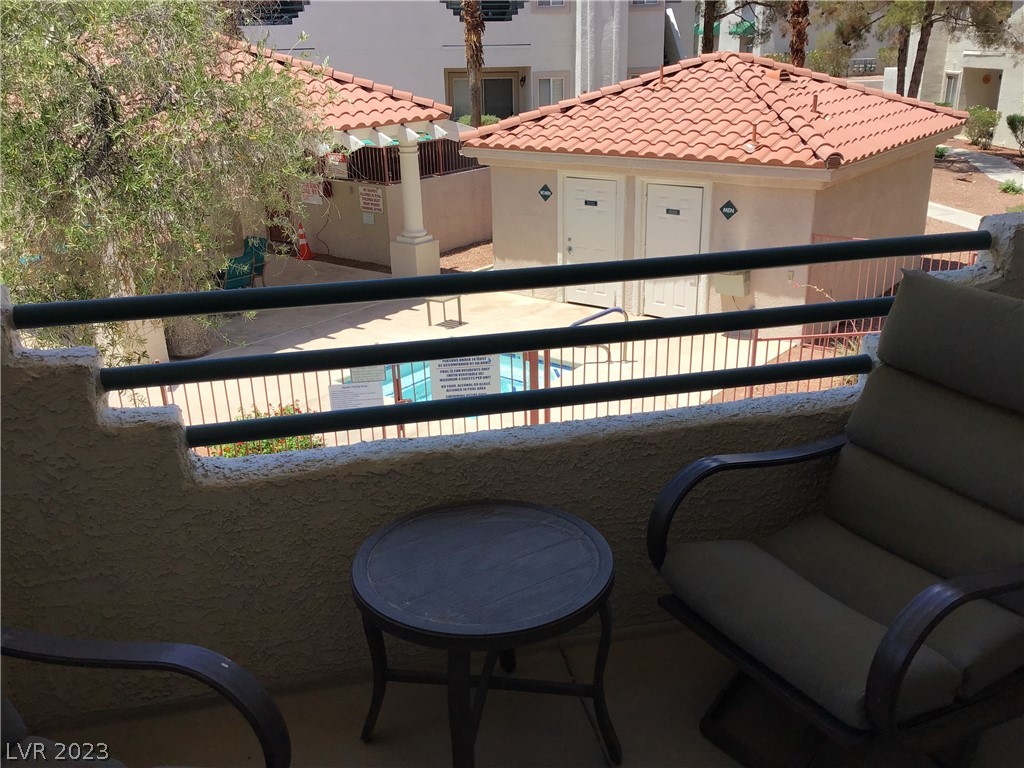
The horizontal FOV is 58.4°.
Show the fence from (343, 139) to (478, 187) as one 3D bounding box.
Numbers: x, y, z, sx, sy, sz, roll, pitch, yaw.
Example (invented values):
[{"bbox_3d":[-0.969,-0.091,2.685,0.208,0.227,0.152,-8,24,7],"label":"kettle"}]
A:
[{"bbox_3d":[-1.899,-4.568,18.262,1.350,0.700,2.900,14,26,35],"label":"fence"}]

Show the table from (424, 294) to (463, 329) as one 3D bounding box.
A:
[{"bbox_3d":[-1.034,-1.106,14.005,0.430,0.450,0.420,14,26,35],"label":"table"}]

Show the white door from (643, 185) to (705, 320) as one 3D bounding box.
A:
[{"bbox_3d":[2.413,-1.939,13.731,0.910,2.030,0.060,14,26,35],"label":"white door"}]

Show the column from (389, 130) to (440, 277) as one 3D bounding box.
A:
[{"bbox_3d":[-1.752,-2.992,15.952,0.610,2.600,0.610,14,26,35],"label":"column"}]

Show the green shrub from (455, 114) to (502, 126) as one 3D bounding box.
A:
[{"bbox_3d":[-0.968,-7.268,26.500,1.350,1.000,1.100,-2,21,0],"label":"green shrub"}]

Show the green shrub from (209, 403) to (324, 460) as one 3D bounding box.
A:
[{"bbox_3d":[-2.565,0.579,9.568,1.200,0.580,0.800,-6,21,-10],"label":"green shrub"}]

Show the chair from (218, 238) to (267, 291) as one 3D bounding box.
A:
[{"bbox_3d":[-4.612,-1.954,15.748,0.680,0.950,0.800,-12,23,-25],"label":"chair"}]

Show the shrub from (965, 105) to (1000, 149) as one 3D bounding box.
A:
[{"bbox_3d":[15.649,-8.548,30.500,1.200,1.350,1.150,9,23,25],"label":"shrub"}]

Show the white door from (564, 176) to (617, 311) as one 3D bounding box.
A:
[{"bbox_3d":[1.271,-2.225,14.550,0.910,2.030,0.060,14,26,35],"label":"white door"}]

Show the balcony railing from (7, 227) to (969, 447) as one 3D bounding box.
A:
[{"bbox_3d":[0.092,-0.105,2.143,2.280,0.355,0.050,-6,21,-10],"label":"balcony railing"}]

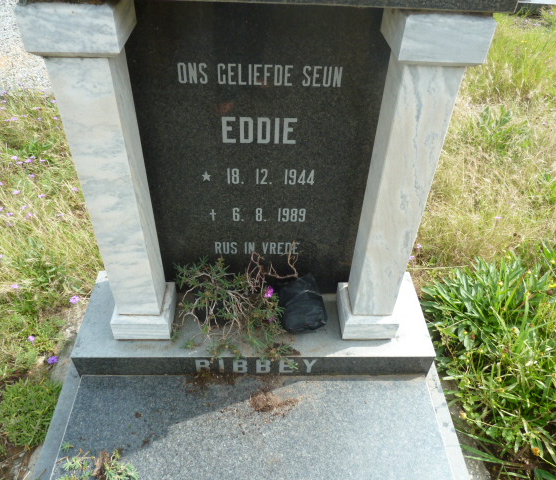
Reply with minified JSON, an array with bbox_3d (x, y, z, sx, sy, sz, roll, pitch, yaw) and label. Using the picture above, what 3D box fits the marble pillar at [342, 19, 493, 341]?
[{"bbox_3d":[0.249,-0.085,0.994,0.142,0.774,0.144,0,41,-3],"label":"marble pillar"}]

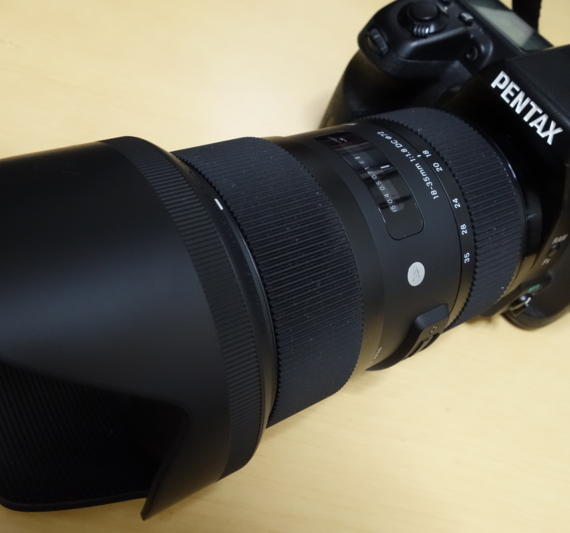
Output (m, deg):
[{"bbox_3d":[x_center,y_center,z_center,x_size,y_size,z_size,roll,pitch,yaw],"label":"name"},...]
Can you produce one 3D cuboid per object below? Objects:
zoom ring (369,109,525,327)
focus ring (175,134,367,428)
[{"bbox_3d":[0.041,-0.014,0.214,0.023,0.076,0.076,-19,63,-35],"label":"zoom ring"},{"bbox_3d":[-0.016,0.006,0.173,0.026,0.079,0.079,-19,63,-35],"label":"focus ring"}]

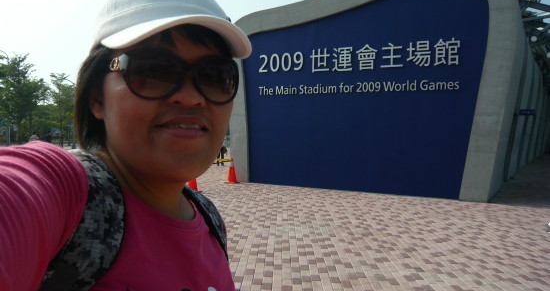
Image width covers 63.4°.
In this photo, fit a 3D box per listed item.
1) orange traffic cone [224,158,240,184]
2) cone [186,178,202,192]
[{"bbox_3d":[-1.220,0.708,12.837,0.420,0.720,0.420,1,2,-5],"label":"orange traffic cone"},{"bbox_3d":[-1.990,0.754,10.864,0.420,0.720,0.420,1,2,-10],"label":"cone"}]

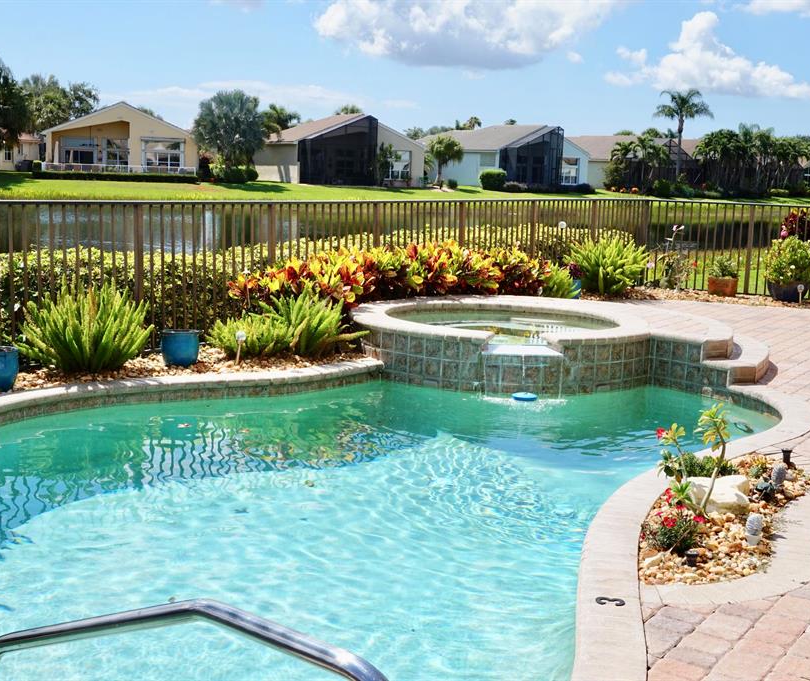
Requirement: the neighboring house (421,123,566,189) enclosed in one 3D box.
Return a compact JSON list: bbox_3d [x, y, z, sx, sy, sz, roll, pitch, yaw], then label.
[{"bbox_3d":[7.692,-16.477,100.947,10.200,5.400,13.500,-5,11,-36],"label":"neighboring house"}]

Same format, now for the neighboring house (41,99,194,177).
[{"bbox_3d":[-21.476,-15.337,87.003,10.800,5.100,13.000,0,9,-12],"label":"neighboring house"}]

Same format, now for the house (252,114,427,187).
[{"bbox_3d":[-5.582,-15.776,93.863,10.600,5.600,14.000,-2,9,-20],"label":"house"}]

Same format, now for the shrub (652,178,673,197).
[{"bbox_3d":[21.904,-12.994,96.702,1.780,1.540,1.780,4,9,12],"label":"shrub"}]

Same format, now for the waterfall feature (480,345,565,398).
[{"bbox_3d":[0.892,0.235,8.801,0.650,0.360,0.420,2,9,1],"label":"waterfall feature"}]

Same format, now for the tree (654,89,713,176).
[{"bbox_3d":[20.917,-15.168,86.000,4.463,7.679,4.463,4,9,13],"label":"tree"}]

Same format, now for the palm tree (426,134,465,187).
[{"bbox_3d":[3.095,-13.717,86.869,2.610,3.970,2.610,2,9,2],"label":"palm tree"}]

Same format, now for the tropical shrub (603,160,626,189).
[{"bbox_3d":[19.914,-15.732,108.060,1.990,2.700,1.990,3,9,10],"label":"tropical shrub"}]

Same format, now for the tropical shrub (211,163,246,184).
[{"bbox_3d":[-10.558,-10.010,68.000,2.034,1.261,1.800,1,9,-9],"label":"tropical shrub"}]

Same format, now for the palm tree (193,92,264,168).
[{"bbox_3d":[-10.837,-12.623,70.000,4.495,5.458,4.495,1,9,-9],"label":"palm tree"}]

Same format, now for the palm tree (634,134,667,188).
[{"bbox_3d":[17.745,-12.803,82.000,2.308,4.065,2.308,4,9,12],"label":"palm tree"}]

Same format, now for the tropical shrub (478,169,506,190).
[{"bbox_3d":[5.651,-10.355,73.000,1.702,1.368,1.600,3,9,4],"label":"tropical shrub"}]

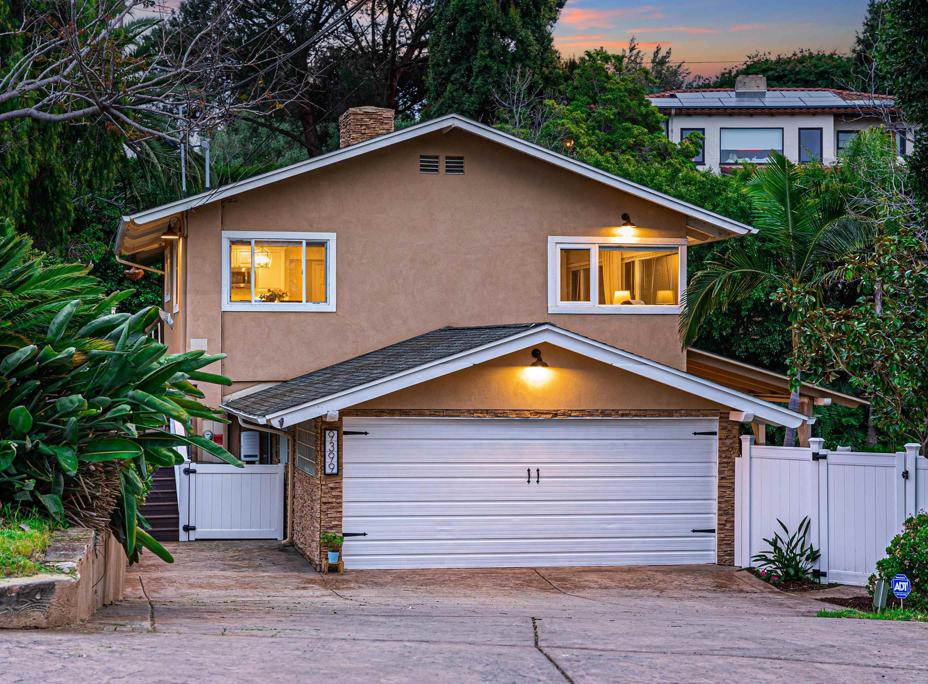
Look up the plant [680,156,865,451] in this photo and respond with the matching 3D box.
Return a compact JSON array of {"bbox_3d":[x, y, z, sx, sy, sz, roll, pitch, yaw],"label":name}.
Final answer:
[{"bbox_3d":[5.041,0.034,26.800,3.000,6.221,2.900,1,-1,-12],"label":"plant"}]

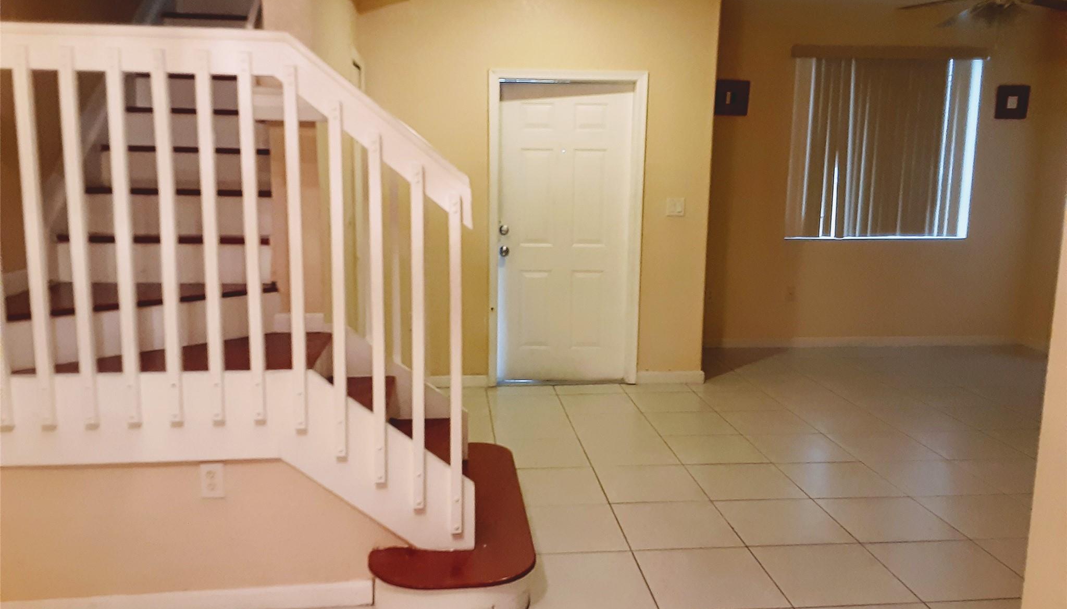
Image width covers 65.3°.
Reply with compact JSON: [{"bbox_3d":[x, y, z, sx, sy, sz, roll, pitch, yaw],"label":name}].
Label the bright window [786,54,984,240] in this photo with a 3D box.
[{"bbox_3d":[2.882,-1.288,6.862,1.596,1.510,0.100,0,9,-5],"label":"bright window"}]

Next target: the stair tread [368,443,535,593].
[{"bbox_3d":[-0.309,0.770,3.218,0.558,0.033,1.332,0,9,-5],"label":"stair tread"}]

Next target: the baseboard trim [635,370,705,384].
[{"bbox_3d":[0.954,0.506,5.781,0.481,0.091,0.020,0,9,-5],"label":"baseboard trim"}]

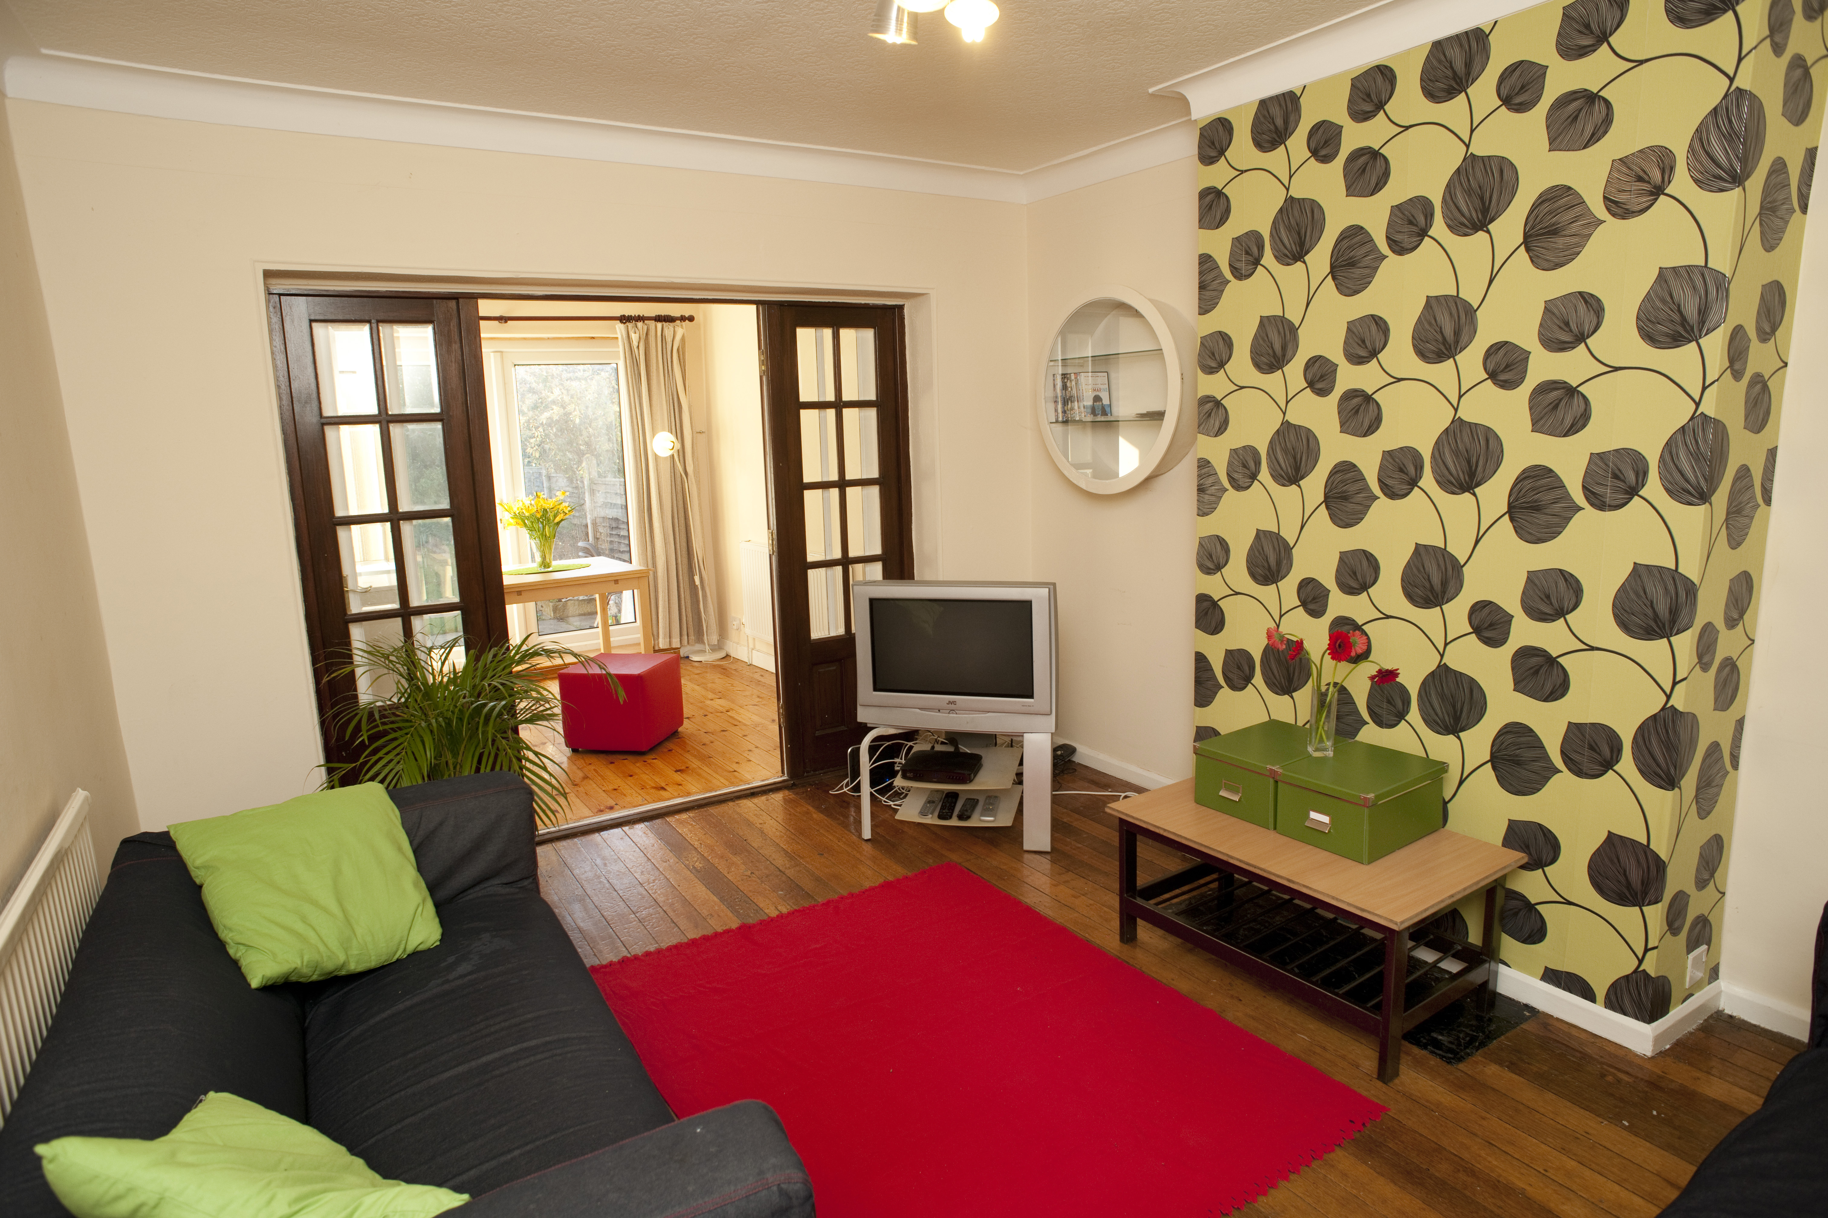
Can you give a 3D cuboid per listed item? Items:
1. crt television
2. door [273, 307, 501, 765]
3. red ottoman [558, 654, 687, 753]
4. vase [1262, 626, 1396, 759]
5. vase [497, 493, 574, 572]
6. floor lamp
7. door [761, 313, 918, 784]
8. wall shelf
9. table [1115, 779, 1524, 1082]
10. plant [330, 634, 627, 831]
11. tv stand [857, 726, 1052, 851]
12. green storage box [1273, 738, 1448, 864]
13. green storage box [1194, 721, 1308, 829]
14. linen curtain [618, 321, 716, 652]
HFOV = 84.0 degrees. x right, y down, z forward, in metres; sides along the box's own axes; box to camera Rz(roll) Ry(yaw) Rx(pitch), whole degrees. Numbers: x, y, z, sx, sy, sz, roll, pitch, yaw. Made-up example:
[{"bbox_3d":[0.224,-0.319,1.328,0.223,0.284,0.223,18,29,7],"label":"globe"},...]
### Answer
[{"bbox_3d":[0.196,0.126,3.813,0.730,0.524,0.490,0,11,15],"label":"crt television"},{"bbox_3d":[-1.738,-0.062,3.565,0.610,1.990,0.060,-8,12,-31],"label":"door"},{"bbox_3d":[-1.429,0.469,5.011,0.420,0.406,0.415,0,11,12],"label":"red ottoman"},{"bbox_3d":[1.139,0.218,2.780,0.356,0.360,0.250,-2,10,0],"label":"vase"},{"bbox_3d":[-2.217,-0.462,5.952,0.380,0.460,0.360,-9,12,-31],"label":"vase"},{"bbox_3d":[-1.480,-0.405,6.692,0.400,1.500,0.270,-8,12,-31],"label":"floor lamp"},{"bbox_3d":[-0.302,-0.296,4.485,0.689,2.000,0.080,-9,12,-31],"label":"door"},{"bbox_3d":[0.803,-0.832,3.890,0.205,0.775,0.775,-8,12,-31],"label":"wall shelf"},{"bbox_3d":[1.039,0.786,2.746,0.545,0.405,0.890,-9,12,-31],"label":"table"},{"bbox_3d":[-1.337,0.527,3.180,0.860,0.930,0.820,-8,12,-31],"label":"plant"},{"bbox_3d":[0.204,0.606,3.842,0.690,0.430,0.460,0,11,15],"label":"tv stand"},{"bbox_3d":[1.187,0.504,2.703,0.366,0.178,0.268,-9,13,-34],"label":"green storage box"},{"bbox_3d":[1.033,0.469,2.920,0.366,0.178,0.268,-9,13,-34],"label":"green storage box"},{"bbox_3d":[-1.575,-0.769,6.487,0.480,2.060,0.150,-9,12,-31],"label":"linen curtain"}]

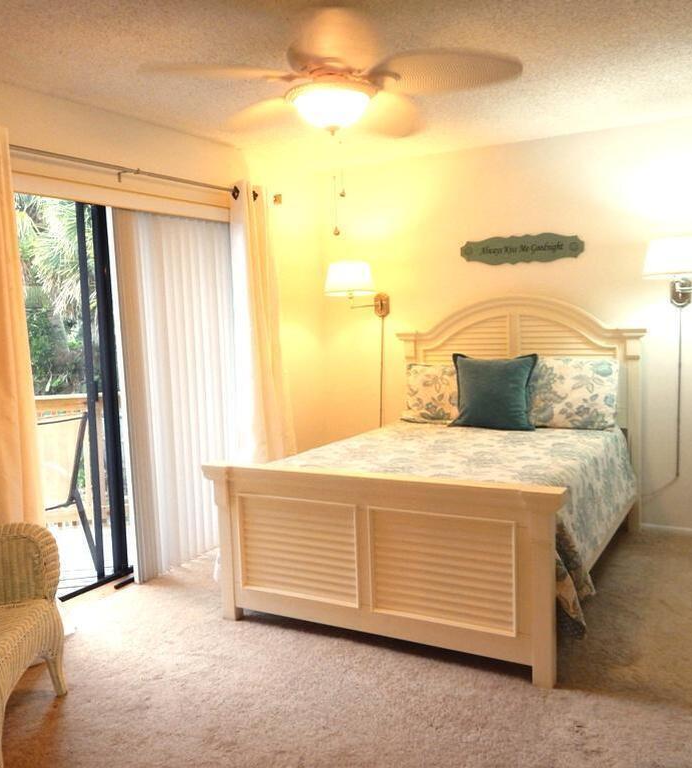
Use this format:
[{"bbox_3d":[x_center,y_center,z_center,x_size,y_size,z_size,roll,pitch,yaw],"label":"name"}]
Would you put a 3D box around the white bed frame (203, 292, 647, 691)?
[{"bbox_3d":[0.584,0.262,3.950,1.645,1.480,2.220,1,6,29],"label":"white bed frame"}]

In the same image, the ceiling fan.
[{"bbox_3d":[-0.062,-1.111,2.644,1.310,0.420,1.310,1,6,29],"label":"ceiling fan"}]

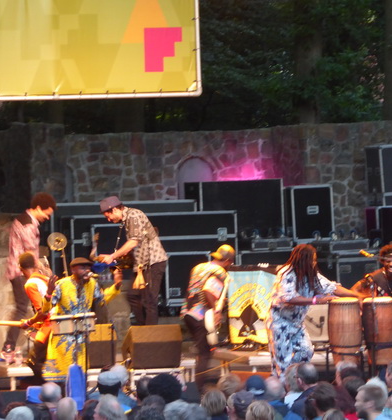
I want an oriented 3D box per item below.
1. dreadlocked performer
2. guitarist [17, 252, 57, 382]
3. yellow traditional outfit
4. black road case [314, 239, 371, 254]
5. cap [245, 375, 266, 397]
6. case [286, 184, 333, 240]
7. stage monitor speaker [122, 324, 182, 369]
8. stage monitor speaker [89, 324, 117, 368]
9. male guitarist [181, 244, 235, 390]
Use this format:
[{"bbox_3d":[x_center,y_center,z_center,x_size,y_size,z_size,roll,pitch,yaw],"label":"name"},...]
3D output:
[{"bbox_3d":[1.154,1.105,34.300,0.850,1.560,0.520,-2,1,-9],"label":"dreadlocked performer"},{"bbox_3d":[-1.598,1.164,34.900,0.500,1.500,0.500,-2,1,-20],"label":"guitarist"},{"bbox_3d":[-1.248,1.296,37.400,0.760,1.120,0.450,-4,4,-14],"label":"yellow traditional outfit"},{"bbox_3d":[1.736,0.441,41.300,0.490,0.170,0.650,-3,2,-17],"label":"black road case"},{"bbox_3d":[0.529,1.561,30.800,0.180,0.145,0.260,-3,4,3],"label":"cap"},{"bbox_3d":[1.531,0.034,46.500,0.570,0.730,0.550,-4,4,-11],"label":"case"},{"bbox_3d":[-0.431,1.374,35.100,0.510,0.420,0.500,-2,1,-13],"label":"stage monitor speaker"},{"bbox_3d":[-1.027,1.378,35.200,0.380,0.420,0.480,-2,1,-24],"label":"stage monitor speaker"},{"bbox_3d":[0.114,1.118,34.400,0.560,1.580,0.520,-2,1,-17],"label":"male guitarist"}]

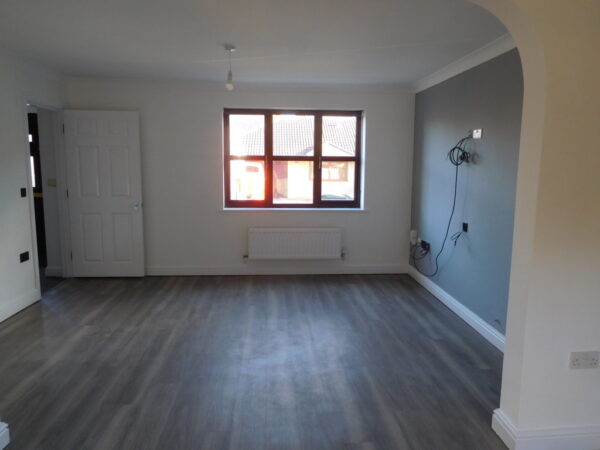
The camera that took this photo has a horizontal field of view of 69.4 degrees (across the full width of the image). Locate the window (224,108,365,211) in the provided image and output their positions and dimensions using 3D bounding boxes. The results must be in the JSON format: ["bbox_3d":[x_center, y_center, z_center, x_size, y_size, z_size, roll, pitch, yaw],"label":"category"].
[{"bbox_3d":[-0.069,-0.832,5.527,1.747,1.223,0.100,0,8,-3],"label":"window"}]

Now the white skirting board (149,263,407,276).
[{"bbox_3d":[-0.281,0.576,5.513,3.403,0.120,0.022,0,8,-3],"label":"white skirting board"}]

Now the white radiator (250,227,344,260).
[{"bbox_3d":[-0.052,0.237,5.429,1.163,0.408,0.095,0,8,-3],"label":"white radiator"}]

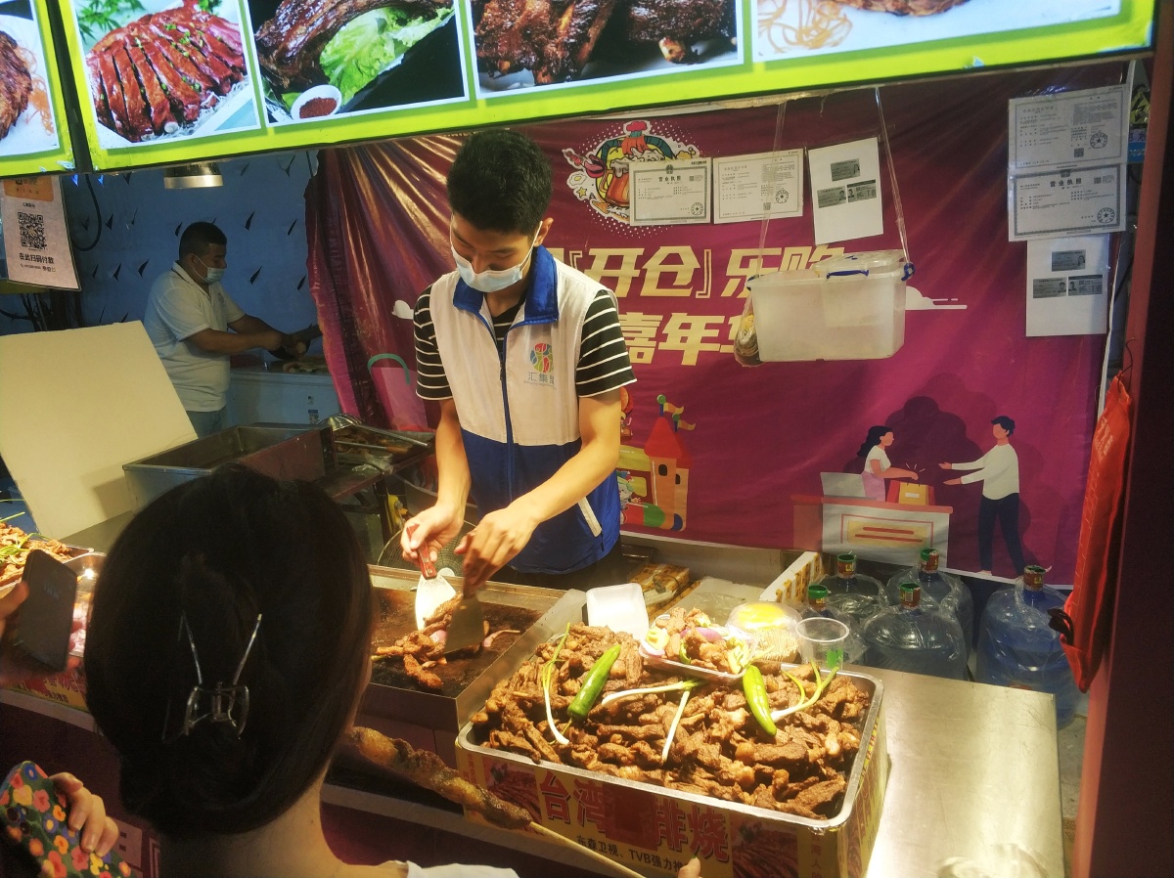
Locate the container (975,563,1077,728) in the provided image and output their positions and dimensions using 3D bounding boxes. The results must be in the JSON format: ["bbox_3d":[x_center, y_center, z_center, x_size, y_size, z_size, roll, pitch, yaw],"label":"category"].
[{"bbox_3d":[1.295,0.600,2.671,0.260,0.475,0.260,3,18,25],"label":"container"}]

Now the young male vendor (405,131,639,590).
[{"bbox_3d":[-0.090,0.294,1.814,0.460,1.730,0.450,2,17,21],"label":"young male vendor"}]

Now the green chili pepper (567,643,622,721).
[{"bbox_3d":[0.019,0.351,1.344,0.030,0.030,0.150,4,18,28],"label":"green chili pepper"}]

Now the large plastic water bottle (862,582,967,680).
[{"bbox_3d":[0.923,0.643,2.622,0.260,0.475,0.260,3,18,25],"label":"large plastic water bottle"}]

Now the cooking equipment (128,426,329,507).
[{"bbox_3d":[-1.186,0.094,3.042,0.350,0.145,0.480,3,18,25],"label":"cooking equipment"}]

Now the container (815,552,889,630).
[{"bbox_3d":[0.809,0.589,2.845,0.260,0.475,0.260,3,18,25],"label":"container"}]

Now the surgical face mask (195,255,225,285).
[{"bbox_3d":[-1.460,-0.659,3.550,0.110,0.110,0.140,13,15,-5],"label":"surgical face mask"}]

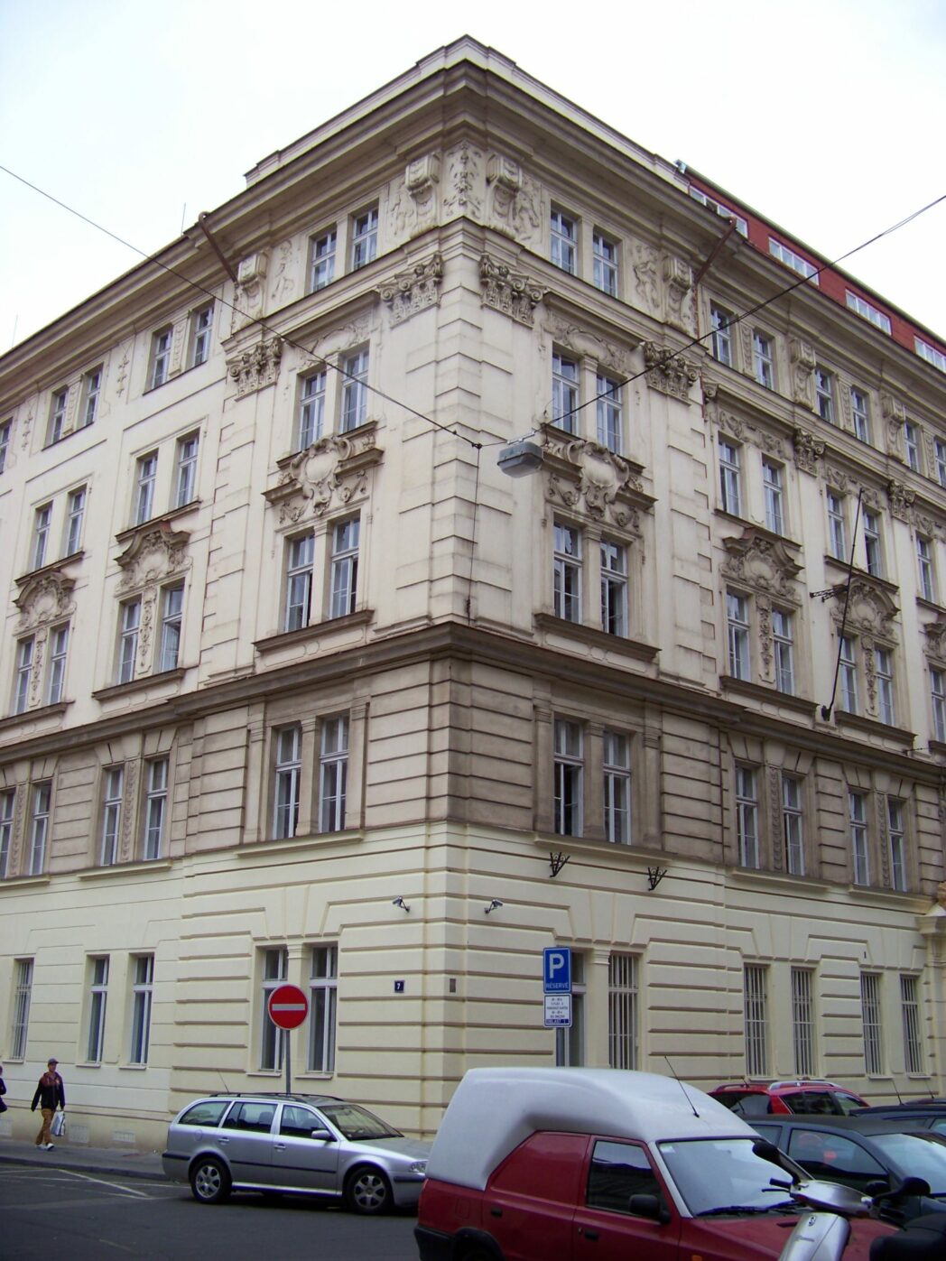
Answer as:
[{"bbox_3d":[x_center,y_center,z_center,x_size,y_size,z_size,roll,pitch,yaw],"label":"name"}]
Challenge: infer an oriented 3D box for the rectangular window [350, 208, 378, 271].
[{"bbox_3d":[-2.257,-8.391,28.444,0.970,1.600,0.200,-15,-23,41],"label":"rectangular window"}]

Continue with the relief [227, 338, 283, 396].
[{"bbox_3d":[-4.926,-5.818,29.495,1.650,0.980,0.400,-15,-23,41],"label":"relief"}]

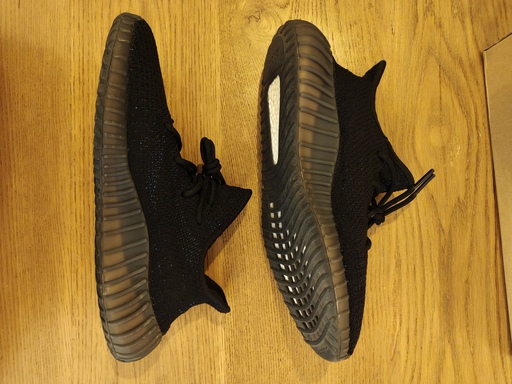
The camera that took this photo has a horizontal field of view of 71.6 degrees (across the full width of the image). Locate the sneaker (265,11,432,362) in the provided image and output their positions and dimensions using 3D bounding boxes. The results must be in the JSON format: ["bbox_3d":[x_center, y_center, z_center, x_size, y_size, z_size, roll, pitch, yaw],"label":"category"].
[{"bbox_3d":[0.088,-0.001,0.318,0.136,0.108,0.295,-7,90,-19],"label":"sneaker"}]

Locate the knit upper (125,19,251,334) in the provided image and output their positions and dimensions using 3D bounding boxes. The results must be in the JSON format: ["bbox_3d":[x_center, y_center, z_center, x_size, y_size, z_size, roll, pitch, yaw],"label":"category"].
[{"bbox_3d":[-0.057,-0.013,0.321,0.115,0.100,0.277,0,90,-19],"label":"knit upper"}]

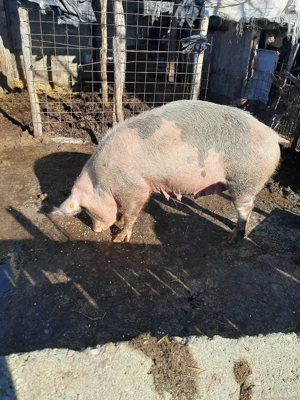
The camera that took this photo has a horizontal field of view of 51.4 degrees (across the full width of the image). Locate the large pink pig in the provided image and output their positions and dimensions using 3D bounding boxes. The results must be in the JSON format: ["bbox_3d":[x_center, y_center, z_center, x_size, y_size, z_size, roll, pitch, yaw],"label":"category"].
[{"bbox_3d":[0.112,-0.181,2.168,1.580,0.955,0.480,1,28,-5],"label":"large pink pig"}]

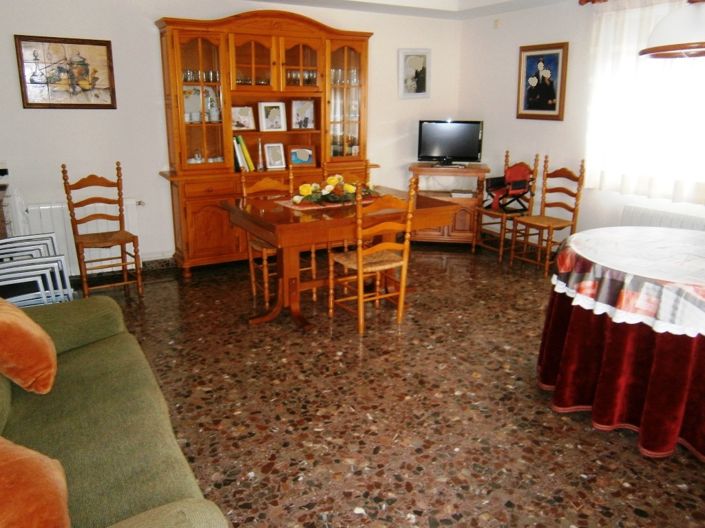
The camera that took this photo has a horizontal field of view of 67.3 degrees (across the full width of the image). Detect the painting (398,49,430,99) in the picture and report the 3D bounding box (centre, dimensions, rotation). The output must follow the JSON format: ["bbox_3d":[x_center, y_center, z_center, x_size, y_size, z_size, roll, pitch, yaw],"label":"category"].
[{"bbox_3d":[0.677,-2.051,5.713,0.419,0.507,0.034,-9,19,-28],"label":"painting"}]

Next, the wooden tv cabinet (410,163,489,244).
[{"bbox_3d":[1.036,-0.651,5.833,0.832,0.847,0.414,2,17,7],"label":"wooden tv cabinet"}]

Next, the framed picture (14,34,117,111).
[{"bbox_3d":[-2.248,-1.506,4.189,0.670,0.532,0.039,-9,19,-28],"label":"framed picture"}]

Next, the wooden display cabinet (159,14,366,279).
[{"bbox_3d":[-0.714,-1.106,4.921,2.017,2.216,0.483,-9,19,-28],"label":"wooden display cabinet"}]

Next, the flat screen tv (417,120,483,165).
[{"bbox_3d":[1.038,-1.279,5.633,0.660,0.470,0.177,4,17,11],"label":"flat screen tv"}]

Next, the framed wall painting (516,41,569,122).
[{"bbox_3d":[1.767,-1.707,4.979,0.039,0.675,0.576,-9,19,-28],"label":"framed wall painting"}]

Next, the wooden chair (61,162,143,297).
[{"bbox_3d":[-1.919,-0.248,4.107,0.438,1.024,0.424,-9,19,-28],"label":"wooden chair"}]

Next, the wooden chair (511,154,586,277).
[{"bbox_3d":[1.793,-0.440,4.849,0.424,1.024,0.443,-9,19,-28],"label":"wooden chair"}]

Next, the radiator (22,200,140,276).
[{"bbox_3d":[-2.266,-0.213,4.517,0.818,0.616,0.108,-9,19,-28],"label":"radiator"}]

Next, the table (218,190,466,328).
[{"bbox_3d":[-0.096,-0.067,3.967,1.418,0.788,0.985,-9,19,-28],"label":"table"}]

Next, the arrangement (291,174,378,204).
[{"bbox_3d":[-0.088,-0.540,3.849,0.630,0.187,0.256,-9,19,-28],"label":"arrangement"}]

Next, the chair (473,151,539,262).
[{"bbox_3d":[1.532,-0.578,5.298,0.424,1.024,0.443,-9,19,-28],"label":"chair"}]

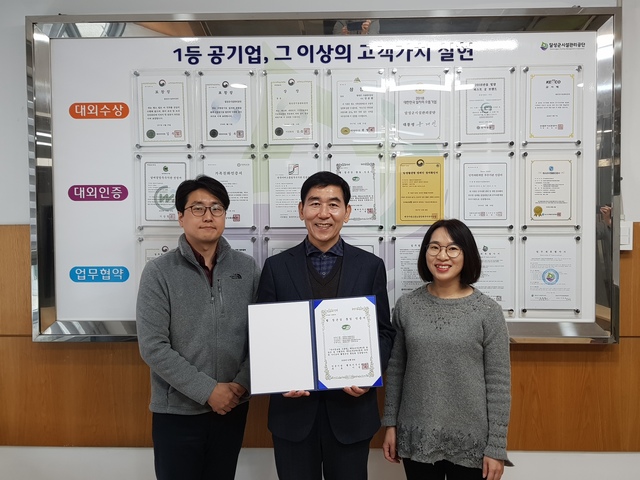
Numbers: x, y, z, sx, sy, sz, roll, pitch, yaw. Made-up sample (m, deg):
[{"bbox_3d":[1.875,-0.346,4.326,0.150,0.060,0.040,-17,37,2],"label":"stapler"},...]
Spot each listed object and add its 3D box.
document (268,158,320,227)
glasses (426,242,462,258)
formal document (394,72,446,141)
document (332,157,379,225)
[{"bbox_3d":[-0.111,-0.199,2.052,0.210,0.297,0.012,0,2,2],"label":"document"},{"bbox_3d":[0.459,0.038,1.779,0.134,0.047,0.138,5,2,14],"label":"glasses"},{"bbox_3d":[0.425,-0.554,2.030,0.210,0.297,0.010,0,1,2],"label":"formal document"},{"bbox_3d":[0.152,-0.211,2.045,0.210,0.297,0.010,0,1,2],"label":"document"}]

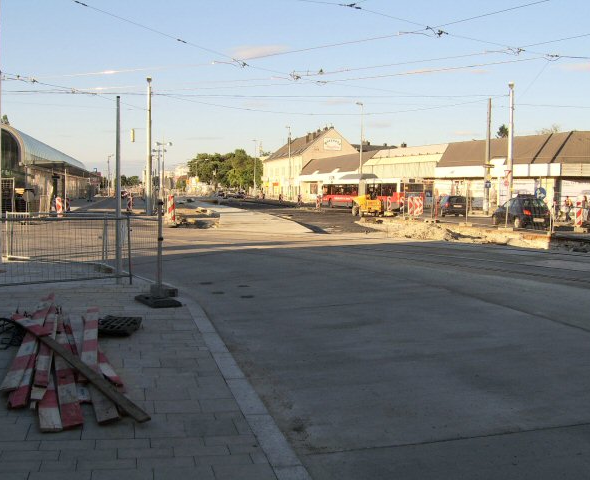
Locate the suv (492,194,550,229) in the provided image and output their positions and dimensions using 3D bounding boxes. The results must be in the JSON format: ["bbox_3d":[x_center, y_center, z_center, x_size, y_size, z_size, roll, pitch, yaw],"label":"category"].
[{"bbox_3d":[10.668,-1.338,33.347,1.660,1.530,3.900,0,4,-4],"label":"suv"}]

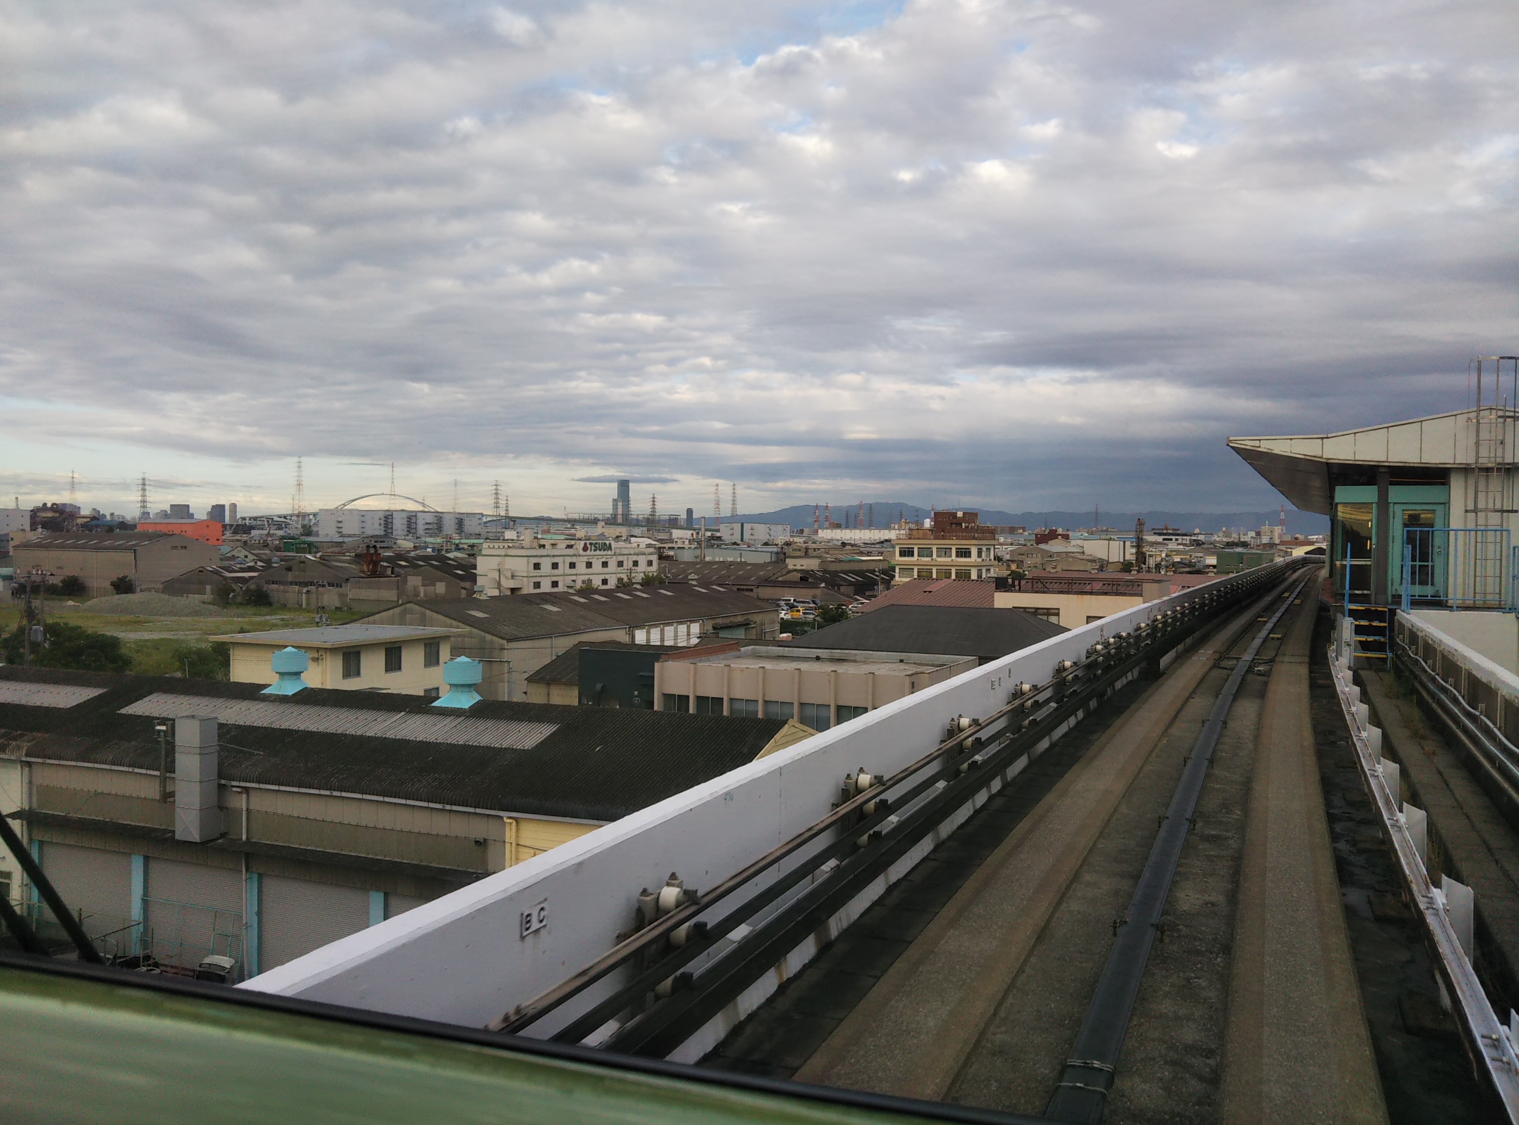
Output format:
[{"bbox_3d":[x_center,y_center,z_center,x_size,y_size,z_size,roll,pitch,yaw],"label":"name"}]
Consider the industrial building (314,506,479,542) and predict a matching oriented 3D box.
[{"bbox_3d":[-360.630,-31.190,1337.700,55.960,39.200,170.300,1,1,31],"label":"industrial building"}]

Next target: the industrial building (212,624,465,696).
[{"bbox_3d":[-28.310,8.410,90.320,9.980,6.900,14.420,1,1,24],"label":"industrial building"}]

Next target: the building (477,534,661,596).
[{"bbox_3d":[-36.280,2.090,258.330,10.730,14.000,50.150,1,1,22],"label":"building"}]

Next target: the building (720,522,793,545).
[{"bbox_3d":[-3.460,-25.400,1422.560,51.270,32.400,69.620,1,1,24],"label":"building"}]

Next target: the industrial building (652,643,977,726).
[{"bbox_3d":[3.180,8.750,67.530,13.120,7.600,11.470,1,1,25],"label":"industrial building"}]

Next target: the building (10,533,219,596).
[{"bbox_3d":[-150.180,-0.040,307.410,44.420,14.300,21.780,1,1,29],"label":"building"}]

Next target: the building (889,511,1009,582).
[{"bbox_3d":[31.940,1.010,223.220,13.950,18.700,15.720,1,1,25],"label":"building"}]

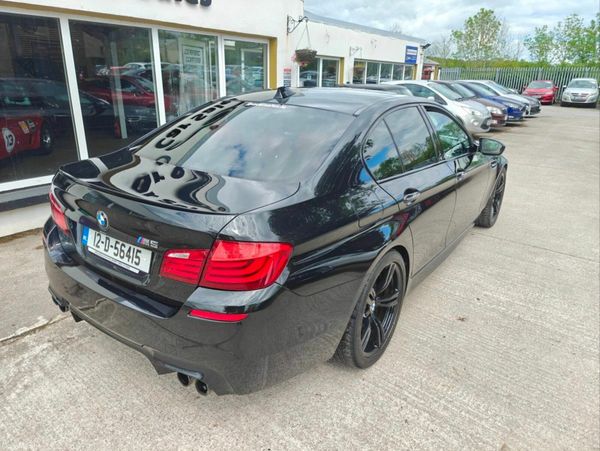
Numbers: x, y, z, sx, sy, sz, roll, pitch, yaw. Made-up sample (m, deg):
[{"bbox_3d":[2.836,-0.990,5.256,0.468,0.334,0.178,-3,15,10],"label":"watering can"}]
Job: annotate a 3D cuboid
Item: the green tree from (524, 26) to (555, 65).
[{"bbox_3d":[24.374,-17.083,43.167,3.300,6.810,3.300,12,22,25],"label":"green tree"}]

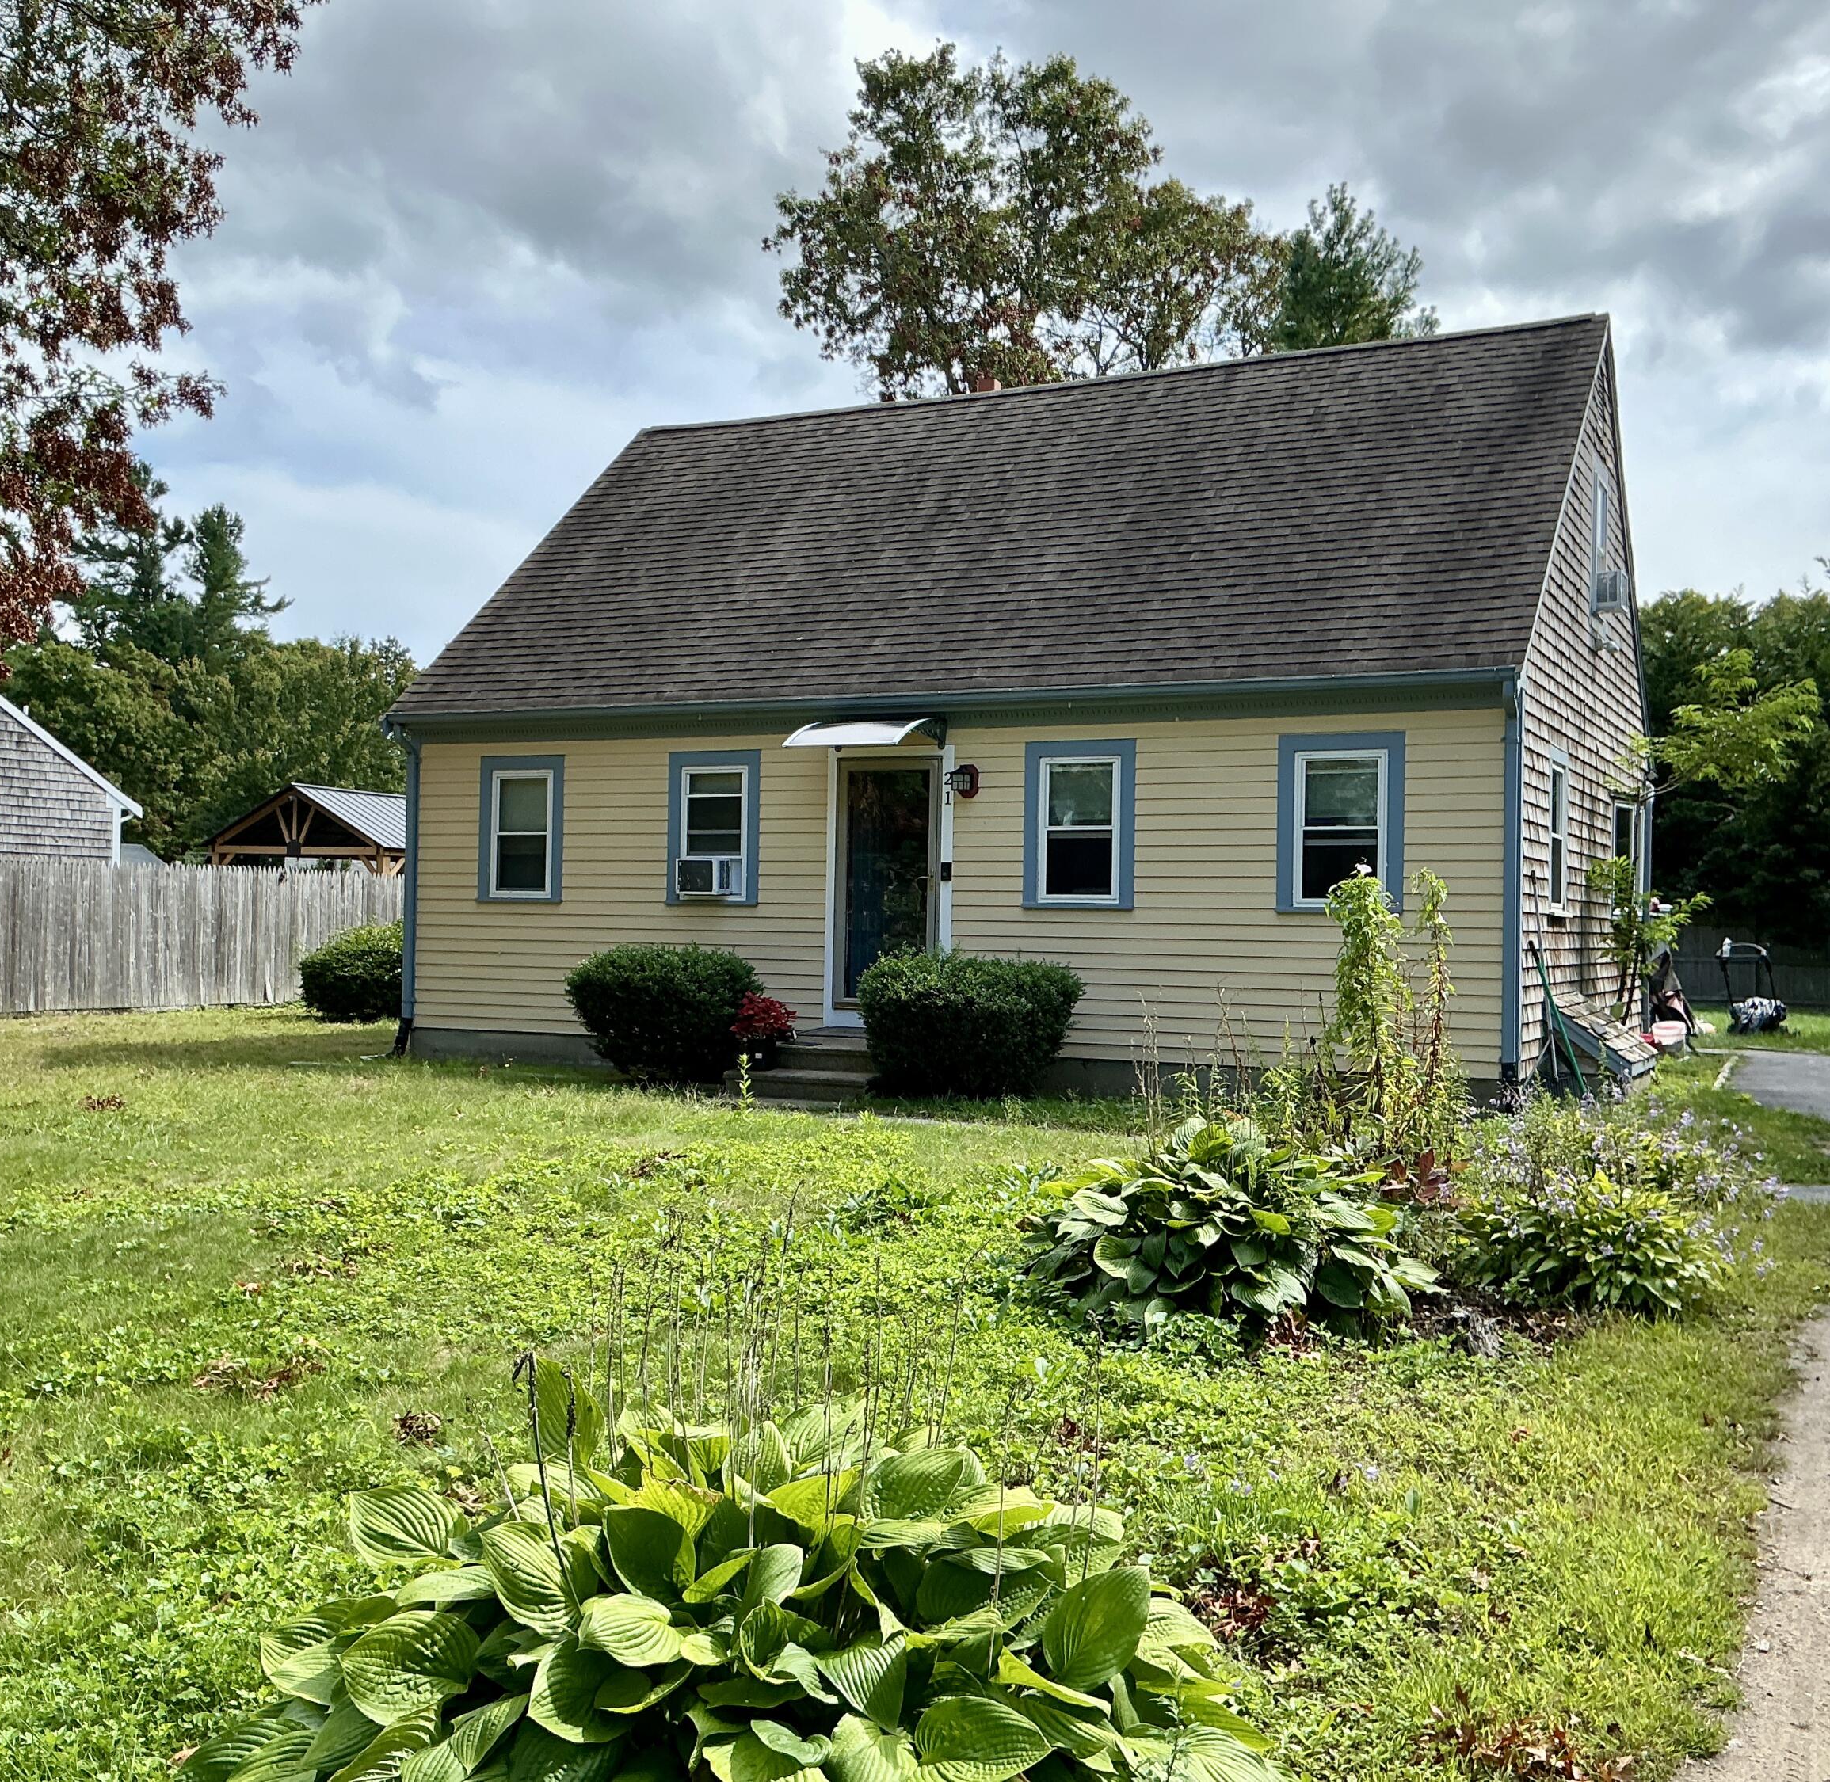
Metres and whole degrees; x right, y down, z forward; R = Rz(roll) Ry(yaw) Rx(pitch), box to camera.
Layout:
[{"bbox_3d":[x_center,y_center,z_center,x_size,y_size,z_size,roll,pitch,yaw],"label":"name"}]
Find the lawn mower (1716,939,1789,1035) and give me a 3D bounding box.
[{"bbox_3d":[9.398,1.140,21.600,0.580,1.020,1.400,1,-1,6],"label":"lawn mower"}]

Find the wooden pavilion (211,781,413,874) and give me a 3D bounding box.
[{"bbox_3d":[-9.428,-0.107,33.556,3.600,3.270,4.200,1,-1,22],"label":"wooden pavilion"}]

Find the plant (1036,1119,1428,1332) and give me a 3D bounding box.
[{"bbox_3d":[1.188,1.153,7.300,1.550,0.660,1.500,1,-1,9],"label":"plant"}]

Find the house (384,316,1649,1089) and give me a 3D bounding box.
[{"bbox_3d":[1.547,-1.736,18.719,9.960,6.770,8.350,1,-1,27],"label":"house"}]

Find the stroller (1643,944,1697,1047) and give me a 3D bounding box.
[{"bbox_3d":[8.106,1.142,20.800,0.900,1.060,0.600,0,-1,35],"label":"stroller"}]

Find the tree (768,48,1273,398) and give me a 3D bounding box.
[{"bbox_3d":[1.749,-6.056,31.500,8.500,15.500,8.200,1,-1,0],"label":"tree"}]

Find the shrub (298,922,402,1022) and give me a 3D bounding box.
[{"bbox_3d":[-6.257,0.944,22.300,1.750,1.170,1.600,1,-1,-15],"label":"shrub"}]

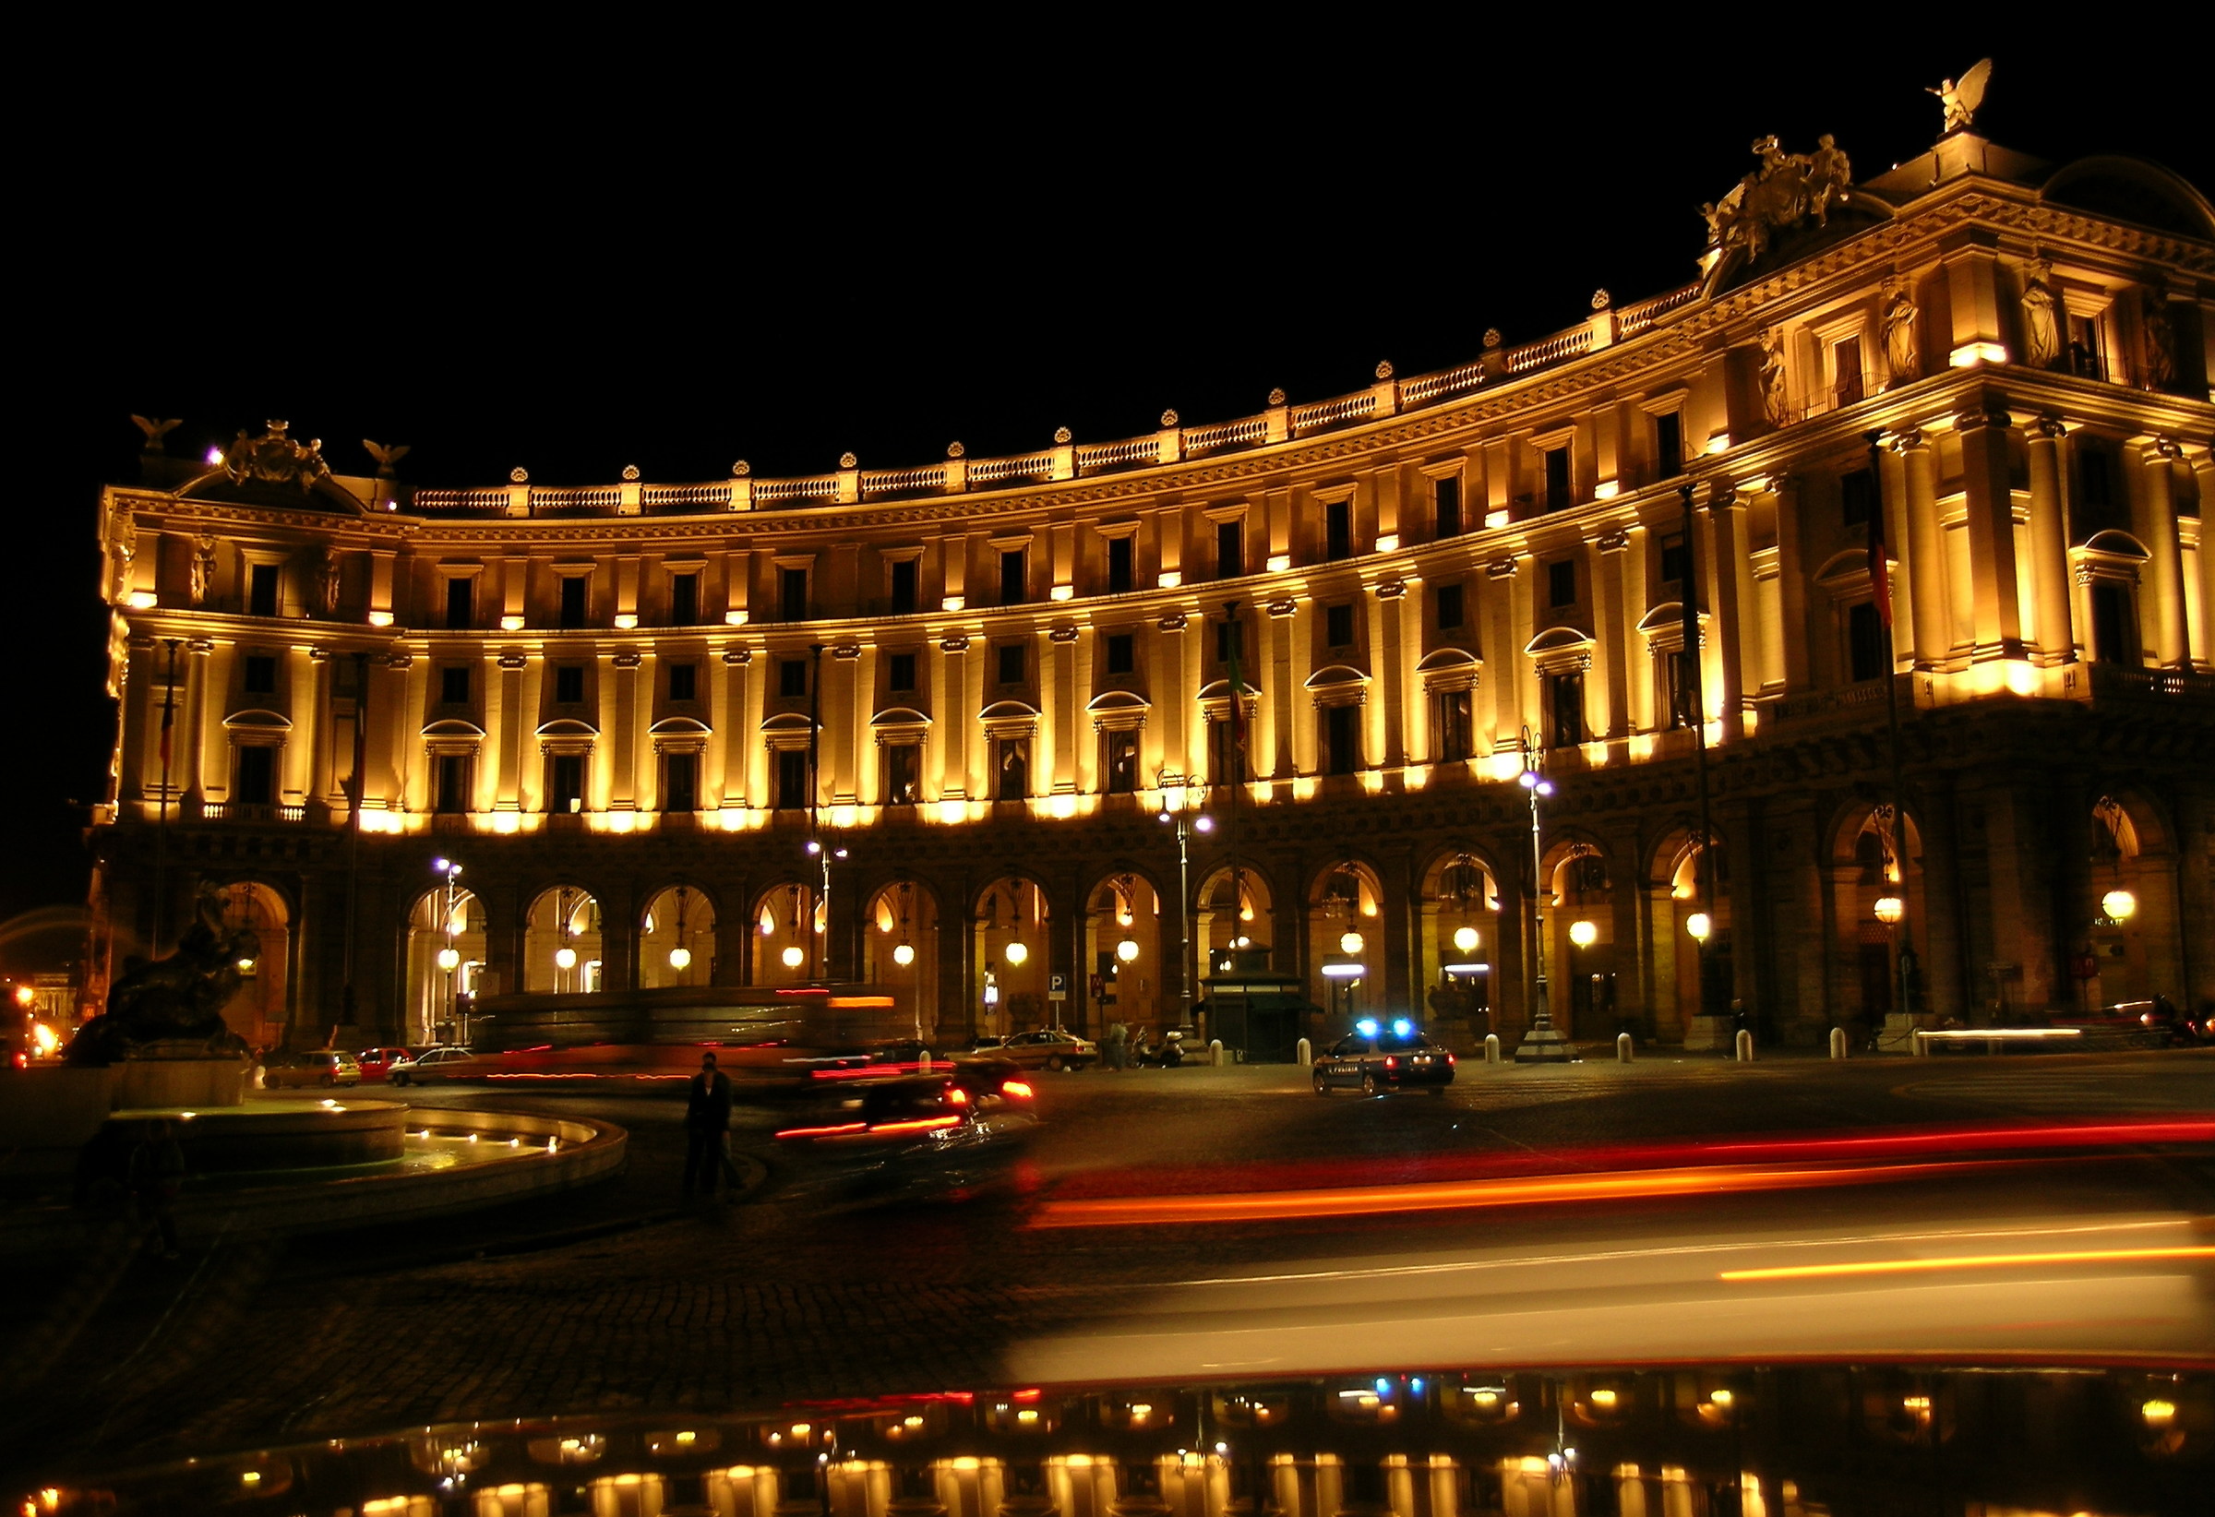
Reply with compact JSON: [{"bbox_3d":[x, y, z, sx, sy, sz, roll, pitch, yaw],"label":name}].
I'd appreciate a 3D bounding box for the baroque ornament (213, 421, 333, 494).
[{"bbox_3d":[-46.268,-16.851,110.379,5.797,3.715,1.500,4,-8,-30],"label":"baroque ornament"}]

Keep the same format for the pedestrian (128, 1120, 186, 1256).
[{"bbox_3d":[-8.831,3.993,18.421,0.460,1.340,0.440,4,-9,-35],"label":"pedestrian"}]

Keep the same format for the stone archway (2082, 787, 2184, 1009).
[{"bbox_3d":[33.373,5.240,65.234,4.340,8.560,1.300,2,-8,-23],"label":"stone archway"}]

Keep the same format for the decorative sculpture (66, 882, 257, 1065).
[{"bbox_3d":[-12.418,2.829,26.047,2.150,2.360,1.400,-2,-7,7],"label":"decorative sculpture"}]

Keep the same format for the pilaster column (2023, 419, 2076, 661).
[{"bbox_3d":[30.895,-7.122,64.785,1.000,8.400,0.950,2,-8,-23],"label":"pilaster column"}]

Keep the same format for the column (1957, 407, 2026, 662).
[{"bbox_3d":[27.775,-7.114,62.216,1.200,8.160,1.200,3,-8,-26],"label":"column"}]

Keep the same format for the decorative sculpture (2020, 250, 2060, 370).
[{"bbox_3d":[29.617,-14.270,63.184,1.100,3.895,0.850,3,-8,-26],"label":"decorative sculpture"}]

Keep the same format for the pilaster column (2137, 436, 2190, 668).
[{"bbox_3d":[38.920,-7.631,73.200,1.250,8.548,1.150,3,-8,-27],"label":"pilaster column"}]

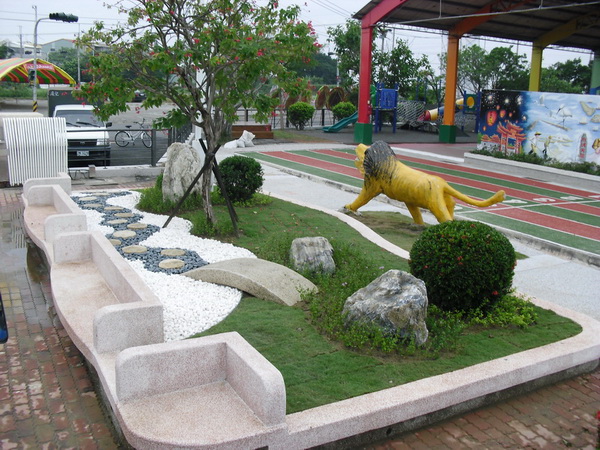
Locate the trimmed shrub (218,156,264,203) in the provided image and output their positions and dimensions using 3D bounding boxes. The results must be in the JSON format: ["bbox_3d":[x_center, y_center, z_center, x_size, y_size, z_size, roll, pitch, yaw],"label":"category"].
[{"bbox_3d":[-1.048,-0.823,11.217,0.817,0.858,0.817,2,13,0],"label":"trimmed shrub"}]

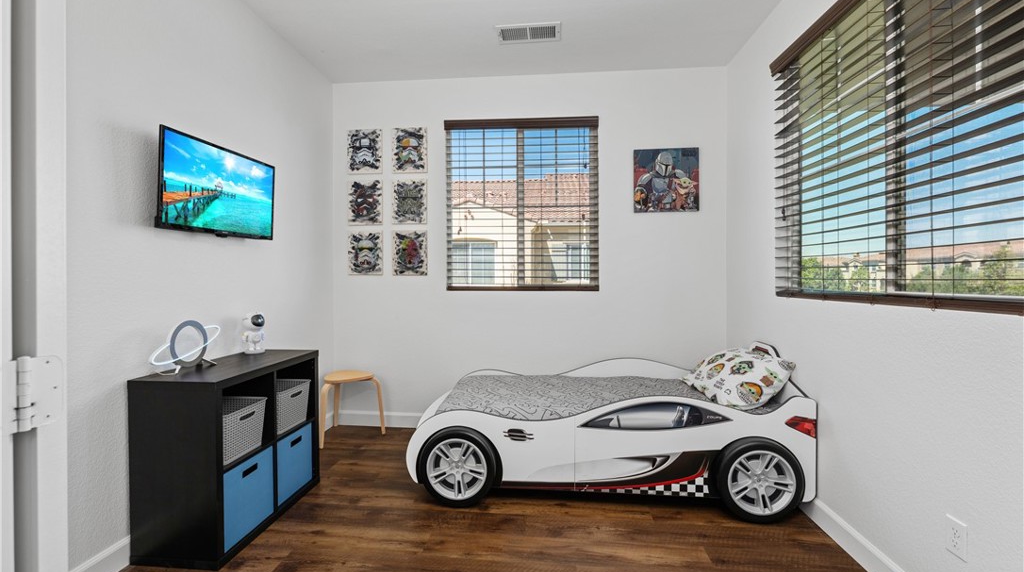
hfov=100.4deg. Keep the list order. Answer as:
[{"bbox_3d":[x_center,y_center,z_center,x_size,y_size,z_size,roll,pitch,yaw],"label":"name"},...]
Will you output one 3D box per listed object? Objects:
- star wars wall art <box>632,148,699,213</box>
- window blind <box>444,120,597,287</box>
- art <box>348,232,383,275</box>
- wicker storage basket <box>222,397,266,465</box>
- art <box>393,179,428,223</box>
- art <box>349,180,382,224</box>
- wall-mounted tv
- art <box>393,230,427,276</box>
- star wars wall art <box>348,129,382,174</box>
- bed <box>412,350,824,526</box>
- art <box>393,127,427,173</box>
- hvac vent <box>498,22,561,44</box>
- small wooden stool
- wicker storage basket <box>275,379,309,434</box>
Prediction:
[{"bbox_3d":[1.159,-0.789,3.195,0.473,0.471,0.022,0,0,5],"label":"star wars wall art"},{"bbox_3d":[0.067,-0.619,3.265,1.180,1.310,0.070,0,1,5],"label":"window blind"},{"bbox_3d":[-1.172,-0.262,3.423,0.283,0.355,0.018,0,0,5],"label":"art"},{"bbox_3d":[-1.347,0.646,1.905,0.340,0.224,0.285,0,0,5],"label":"wicker storage basket"},{"bbox_3d":[-0.798,-0.657,3.356,0.278,0.356,0.018,0,1,5],"label":"art"},{"bbox_3d":[-1.156,-0.656,3.390,0.278,0.356,0.018,0,1,5],"label":"art"},{"bbox_3d":[-1.466,-0.471,2.152,0.060,0.426,0.730,4,3,5],"label":"wall-mounted tv"},{"bbox_3d":[-0.798,-0.254,3.362,0.278,0.356,0.018,0,1,5],"label":"art"},{"bbox_3d":[-1.176,-1.073,3.417,0.283,0.355,0.018,0,0,5],"label":"star wars wall art"},{"bbox_3d":[0.505,0.738,2.658,2.044,0.803,1.078,0,1,5],"label":"bed"},{"bbox_3d":[-0.806,-1.072,3.382,0.283,0.355,0.018,0,0,5],"label":"art"},{"bbox_3d":[0.114,-1.616,2.750,0.404,0.014,0.215,0,0,5],"label":"hvac vent"},{"bbox_3d":[-1.254,0.902,3.177,0.480,0.455,0.430,0,1,20],"label":"small wooden stool"},{"bbox_3d":[-1.321,0.647,2.307,0.335,0.215,0.262,0,1,5],"label":"wicker storage basket"}]

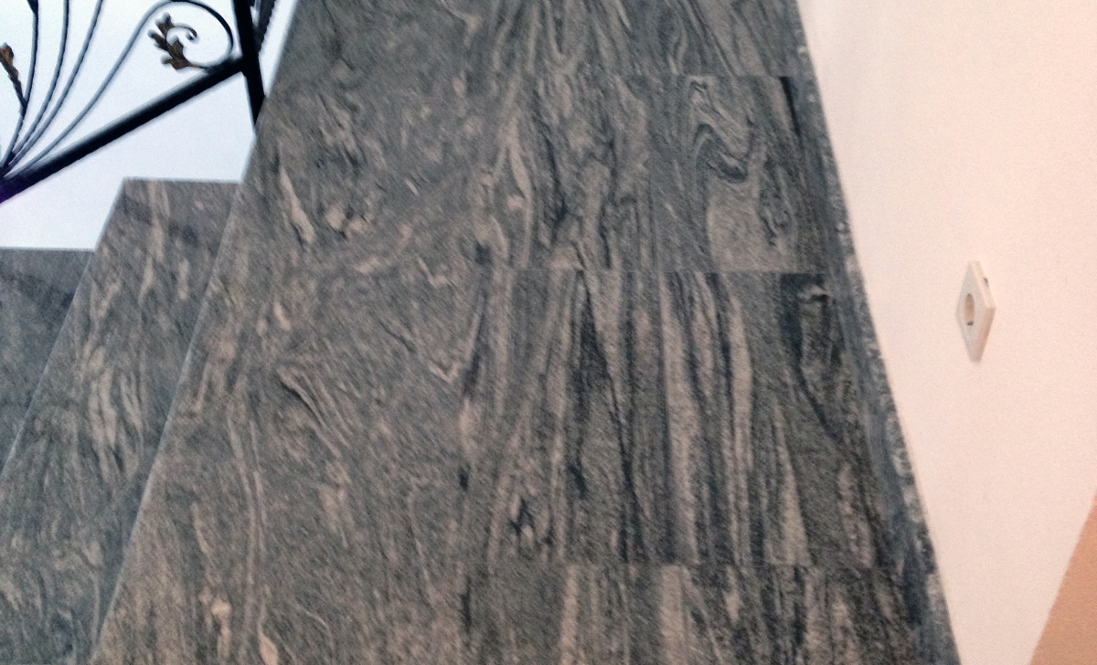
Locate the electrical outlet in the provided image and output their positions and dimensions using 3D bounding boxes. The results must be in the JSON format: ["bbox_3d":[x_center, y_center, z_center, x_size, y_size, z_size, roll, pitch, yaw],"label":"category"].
[{"bbox_3d":[0.482,-0.023,1.669,0.011,0.081,0.081,1,40,0],"label":"electrical outlet"}]

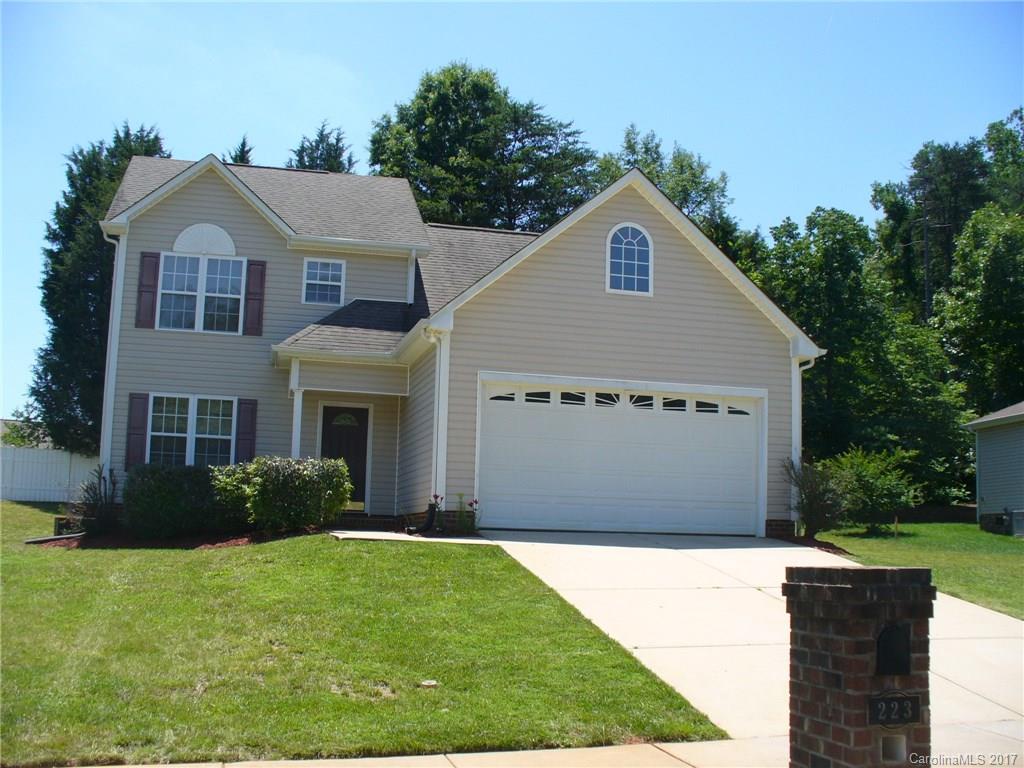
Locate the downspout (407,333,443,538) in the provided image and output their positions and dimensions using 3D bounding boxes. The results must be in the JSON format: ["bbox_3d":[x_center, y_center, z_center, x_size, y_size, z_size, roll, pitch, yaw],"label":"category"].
[{"bbox_3d":[-1.380,0.723,17.366,0.420,3.270,0.170,3,-6,-13],"label":"downspout"}]

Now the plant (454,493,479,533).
[{"bbox_3d":[-0.705,1.992,16.954,0.379,0.615,0.360,3,-8,-13],"label":"plant"}]

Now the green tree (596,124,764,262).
[{"bbox_3d":[6.290,-2.831,43.403,6.600,14.800,6.400,3,-6,-13],"label":"green tree"}]

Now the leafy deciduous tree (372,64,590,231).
[{"bbox_3d":[-1.173,-4.114,43.861,9.408,18.092,9.408,3,-8,-13],"label":"leafy deciduous tree"}]

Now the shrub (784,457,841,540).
[{"bbox_3d":[5.104,1.954,18.597,1.065,1.333,0.900,3,-8,-13],"label":"shrub"}]

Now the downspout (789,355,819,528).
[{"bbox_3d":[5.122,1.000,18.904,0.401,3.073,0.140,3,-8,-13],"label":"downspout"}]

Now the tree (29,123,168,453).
[{"bbox_3d":[-15.061,-2.781,41.162,5.300,14.500,5.200,3,-6,-13],"label":"tree"}]

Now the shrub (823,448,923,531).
[{"bbox_3d":[6.931,2.035,21.203,1.950,1.630,1.900,3,-6,-13],"label":"shrub"}]

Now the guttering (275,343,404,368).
[{"bbox_3d":[-3.242,-0.564,20.284,2.320,0.150,0.150,3,-6,-13],"label":"guttering"}]

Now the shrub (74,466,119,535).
[{"bbox_3d":[-7.594,2.084,20.067,0.860,1.230,0.800,3,-6,-13],"label":"shrub"}]

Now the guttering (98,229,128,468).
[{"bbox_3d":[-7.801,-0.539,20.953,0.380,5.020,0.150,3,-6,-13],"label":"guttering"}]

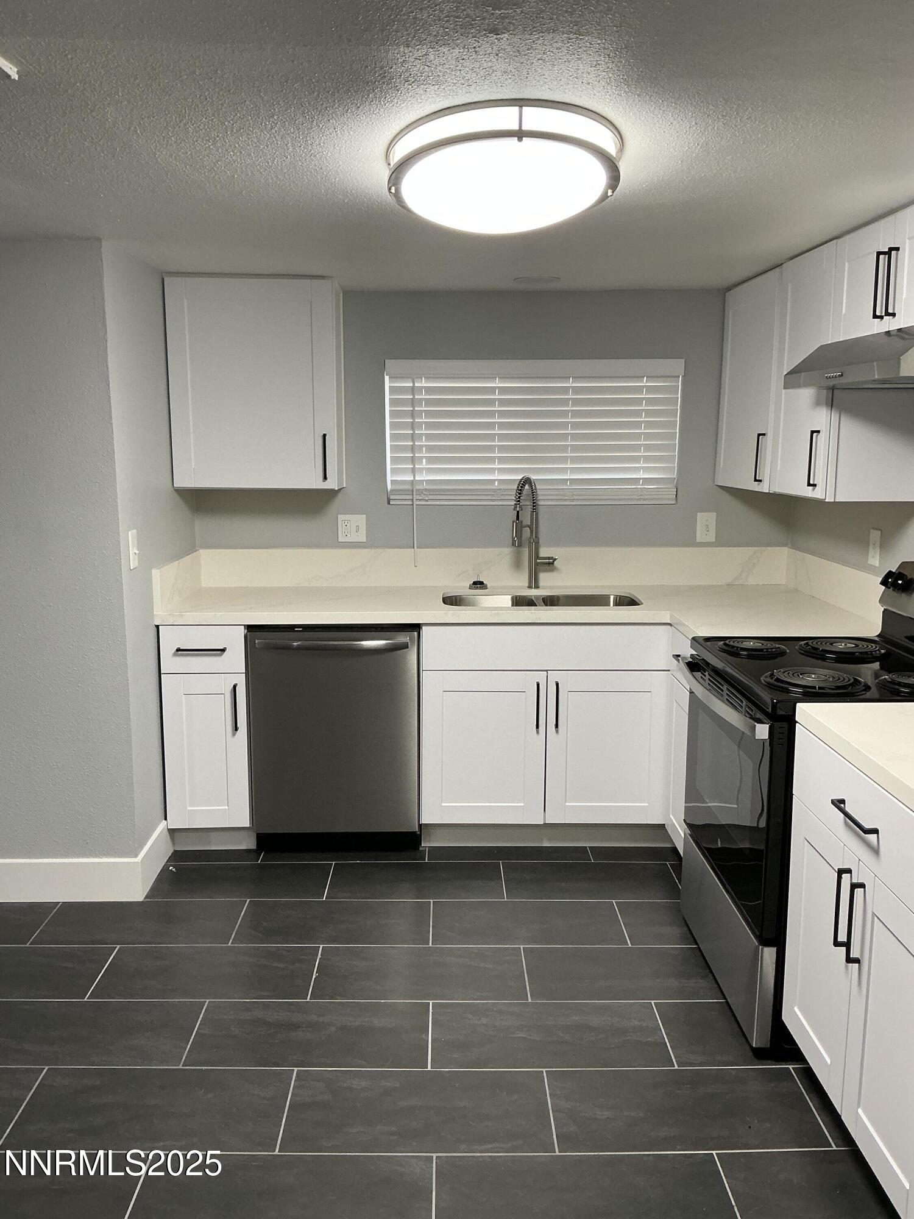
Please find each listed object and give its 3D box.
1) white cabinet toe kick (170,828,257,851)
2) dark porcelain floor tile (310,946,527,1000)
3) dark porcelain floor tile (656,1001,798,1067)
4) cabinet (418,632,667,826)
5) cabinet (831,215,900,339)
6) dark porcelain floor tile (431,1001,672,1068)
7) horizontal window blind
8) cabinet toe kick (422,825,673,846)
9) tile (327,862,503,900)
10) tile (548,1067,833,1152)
[{"bbox_3d":[-0.910,0.852,3.703,0.310,0.100,0.020,0,10,-1],"label":"white cabinet toe kick"},{"bbox_3d":[-0.105,1.051,2.847,0.605,0.010,0.298,0,10,-1],"label":"dark porcelain floor tile"},{"bbox_3d":[0.851,1.118,2.579,0.608,0.010,0.299,0,10,-1],"label":"dark porcelain floor tile"},{"bbox_3d":[0.318,0.384,3.854,0.900,0.767,0.620,0,10,-1],"label":"cabinet"},{"bbox_3d":[1.243,-0.873,2.622,0.320,0.296,0.380,0,10,-1],"label":"cabinet"},{"bbox_3d":[0.238,1.115,2.569,0.608,0.010,0.299,0,10,-1],"label":"dark porcelain floor tile"},{"bbox_3d":[0.321,-0.715,3.991,1.185,0.574,0.090,0,10,-1],"label":"horizontal window blind"},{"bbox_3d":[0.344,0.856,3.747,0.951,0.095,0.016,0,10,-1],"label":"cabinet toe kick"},{"bbox_3d":[-0.141,0.956,3.441,0.608,0.010,0.299,0,10,-1],"label":"tile"},{"bbox_3d":[0.518,1.151,2.274,0.605,0.010,0.298,0,10,-1],"label":"tile"}]

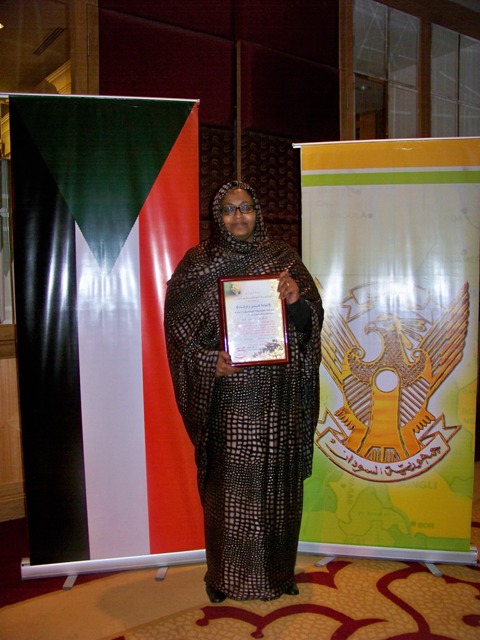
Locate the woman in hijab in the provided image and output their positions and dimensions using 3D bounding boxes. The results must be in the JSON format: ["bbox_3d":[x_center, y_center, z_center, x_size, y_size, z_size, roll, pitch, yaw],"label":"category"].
[{"bbox_3d":[0.016,0.280,2.460,0.610,1.690,0.430,-1,5,-5],"label":"woman in hijab"}]

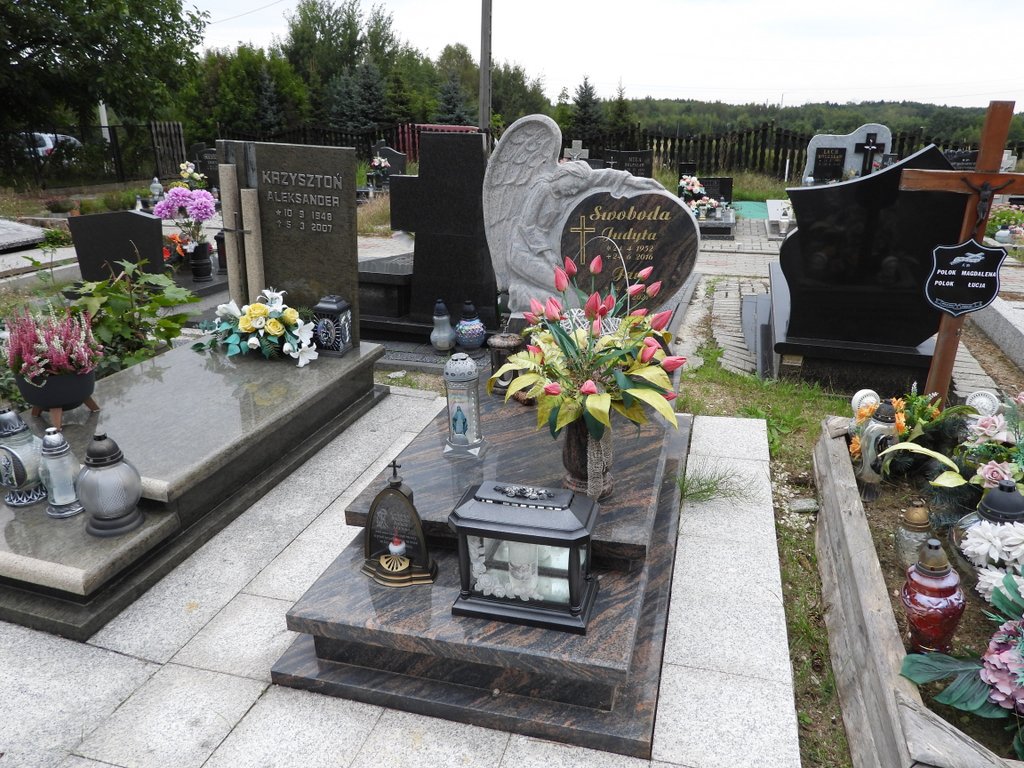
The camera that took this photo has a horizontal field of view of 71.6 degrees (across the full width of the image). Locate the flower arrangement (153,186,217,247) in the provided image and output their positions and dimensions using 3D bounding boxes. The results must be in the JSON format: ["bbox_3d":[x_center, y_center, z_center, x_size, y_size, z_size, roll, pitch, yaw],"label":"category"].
[{"bbox_3d":[-2.399,-1.227,5.200,0.450,0.400,0.420,4,20,15],"label":"flower arrangement"}]

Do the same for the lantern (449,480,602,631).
[{"bbox_3d":[0.041,0.391,1.690,0.318,0.288,0.205,6,21,15],"label":"lantern"}]

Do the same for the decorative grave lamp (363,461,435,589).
[{"bbox_3d":[-0.311,0.365,1.922,0.210,0.340,0.130,4,20,15],"label":"decorative grave lamp"}]

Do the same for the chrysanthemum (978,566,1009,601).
[{"bbox_3d":[1.167,0.483,1.720,0.098,0.093,0.088,9,22,24],"label":"chrysanthemum"}]

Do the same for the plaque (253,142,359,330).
[{"bbox_3d":[-0.973,-0.643,3.429,0.503,0.943,0.078,10,22,13],"label":"plaque"}]

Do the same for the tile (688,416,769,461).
[{"bbox_3d":[0.926,0.241,3.006,0.305,0.039,0.406,4,21,16],"label":"tile"}]

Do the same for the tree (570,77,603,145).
[{"bbox_3d":[2.836,-10.143,27.021,1.350,2.869,1.350,0,20,0],"label":"tree"}]

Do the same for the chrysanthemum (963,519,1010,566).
[{"bbox_3d":[1.216,0.406,1.820,0.110,0.100,0.100,13,24,35],"label":"chrysanthemum"}]

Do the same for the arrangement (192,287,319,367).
[{"bbox_3d":[-1.325,-0.283,3.674,0.660,0.300,0.350,6,20,14],"label":"arrangement"}]

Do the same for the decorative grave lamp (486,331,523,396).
[{"bbox_3d":[-0.029,-0.095,2.971,0.150,0.250,0.150,4,20,15],"label":"decorative grave lamp"}]

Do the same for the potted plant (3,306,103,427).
[{"bbox_3d":[-1.721,-0.064,2.662,0.367,0.424,0.352,6,21,15],"label":"potted plant"}]

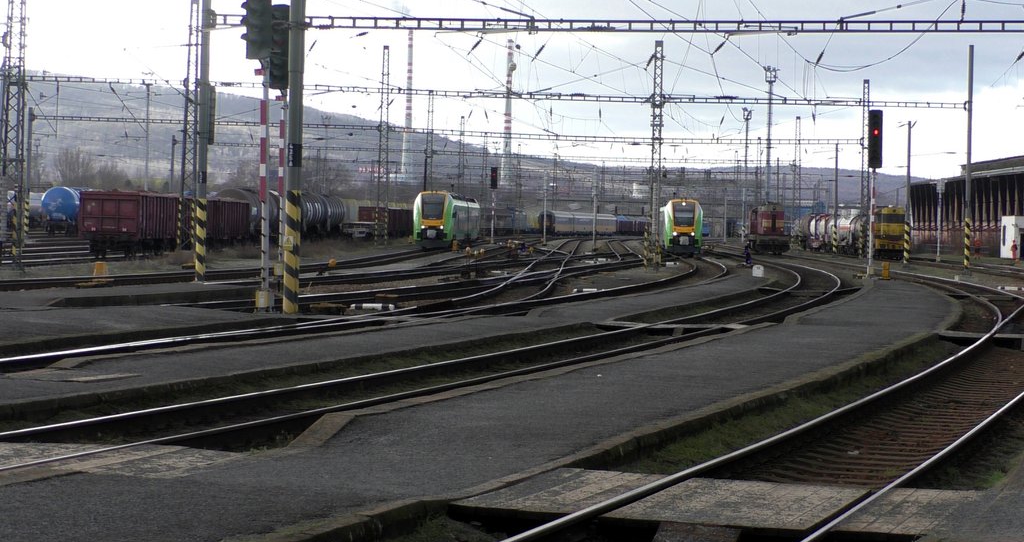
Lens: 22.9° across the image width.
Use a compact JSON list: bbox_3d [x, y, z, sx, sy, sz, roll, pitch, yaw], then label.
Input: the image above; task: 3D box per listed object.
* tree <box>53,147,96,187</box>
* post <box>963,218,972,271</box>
[{"bbox_3d":[-46.879,-8.407,270.081,4.500,9.600,4.500,1,1,0],"label":"tree"},{"bbox_3d":[20.203,-1.184,112.000,0.230,2.260,0.230,1,1,14],"label":"post"}]

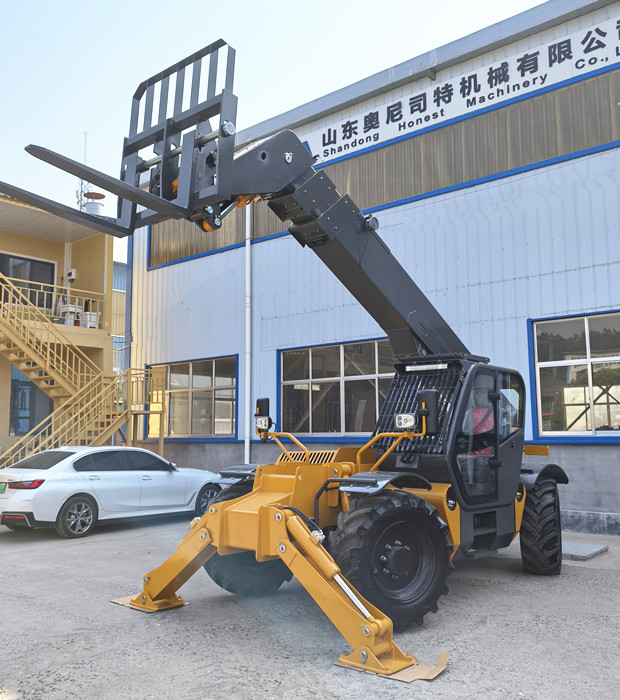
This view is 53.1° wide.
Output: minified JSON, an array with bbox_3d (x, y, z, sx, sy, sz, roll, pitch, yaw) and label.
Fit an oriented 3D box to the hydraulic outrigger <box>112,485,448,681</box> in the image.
[{"bbox_3d":[-0.447,1.913,5.680,3.140,1.220,0.680,-6,-9,38],"label":"hydraulic outrigger"}]

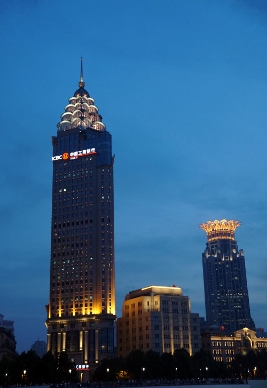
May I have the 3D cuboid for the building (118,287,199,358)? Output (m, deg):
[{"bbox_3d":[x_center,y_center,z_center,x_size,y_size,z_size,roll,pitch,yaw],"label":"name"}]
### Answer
[{"bbox_3d":[11.814,70.240,242.561,27.500,46.000,30.000,11,-24,-31],"label":"building"}]

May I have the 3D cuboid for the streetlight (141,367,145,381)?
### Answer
[{"bbox_3d":[2.571,51.472,140.870,0.800,5.300,0.700,5,-21,-18],"label":"streetlight"}]

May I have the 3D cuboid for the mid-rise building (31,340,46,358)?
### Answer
[{"bbox_3d":[-169.173,298.947,886.286,26.000,73.000,24.000,2,-21,-10],"label":"mid-rise building"}]

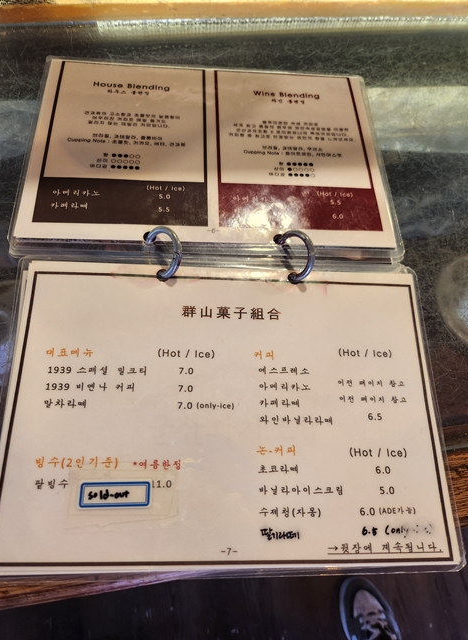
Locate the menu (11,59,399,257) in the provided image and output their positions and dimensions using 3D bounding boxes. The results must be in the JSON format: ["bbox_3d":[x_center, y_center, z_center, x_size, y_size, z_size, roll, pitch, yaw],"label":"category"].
[{"bbox_3d":[-0.013,-0.104,0.275,0.215,0.010,0.145,1,66,-5],"label":"menu"}]

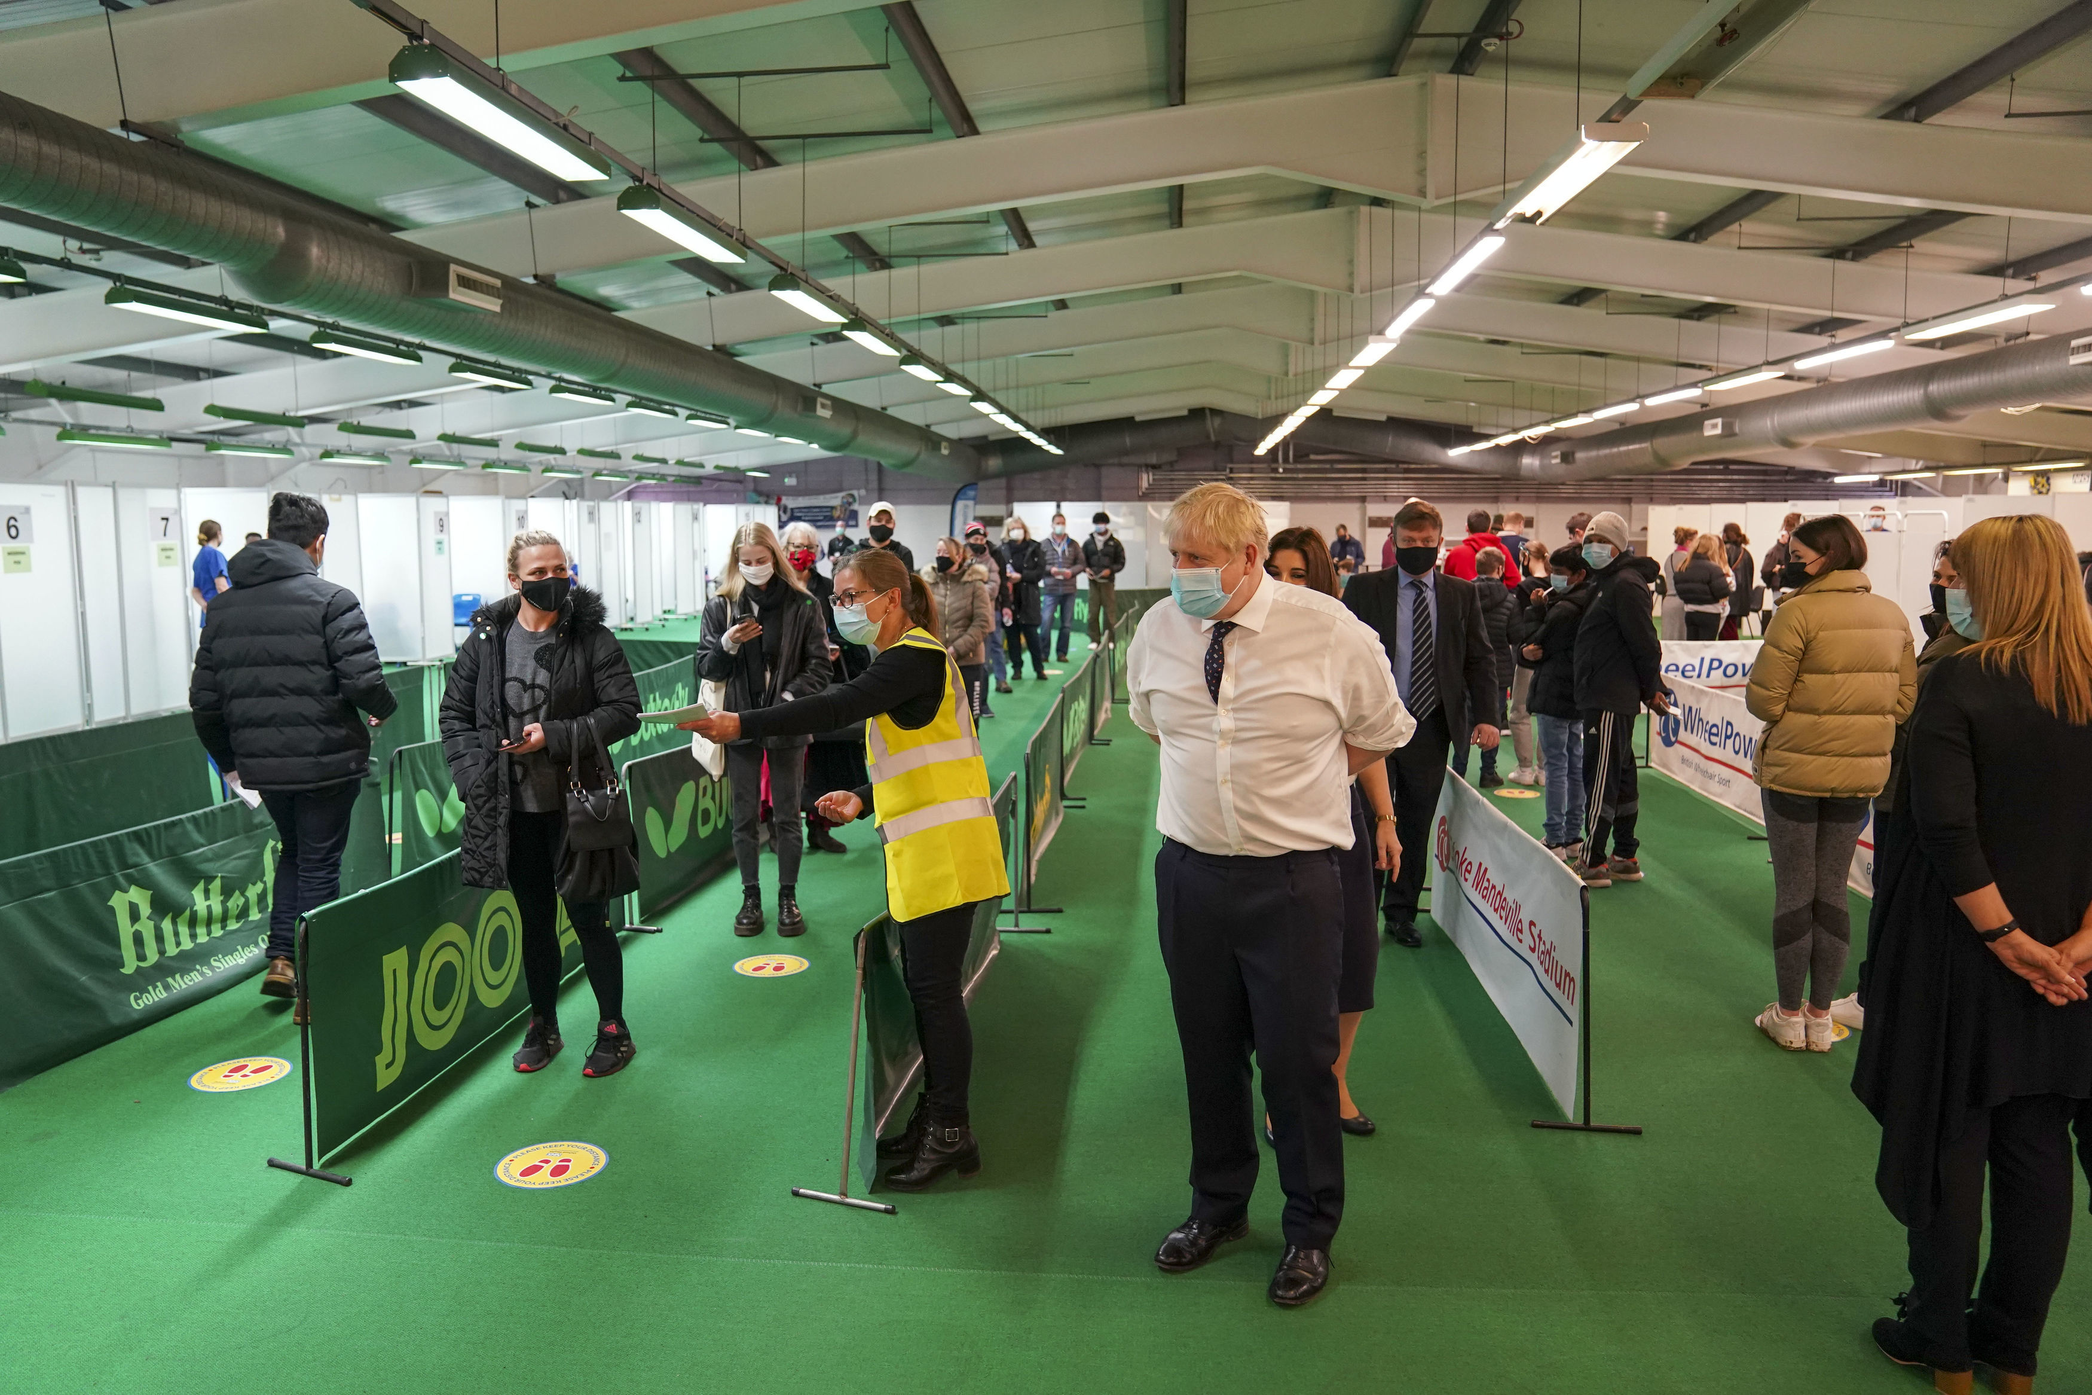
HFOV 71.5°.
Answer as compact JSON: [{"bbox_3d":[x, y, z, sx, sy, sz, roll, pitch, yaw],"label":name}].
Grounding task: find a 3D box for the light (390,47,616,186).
[{"bbox_3d":[-2.167,-2.358,5.922,0.220,0.140,1.520,0,7,5],"label":"light"}]

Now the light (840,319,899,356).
[{"bbox_3d":[-1.465,-3.060,12.310,0.220,0.130,1.540,1,7,5],"label":"light"}]

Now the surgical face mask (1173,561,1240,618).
[{"bbox_3d":[0.337,-0.228,3.115,0.088,0.118,0.140,-15,14,-36],"label":"surgical face mask"}]

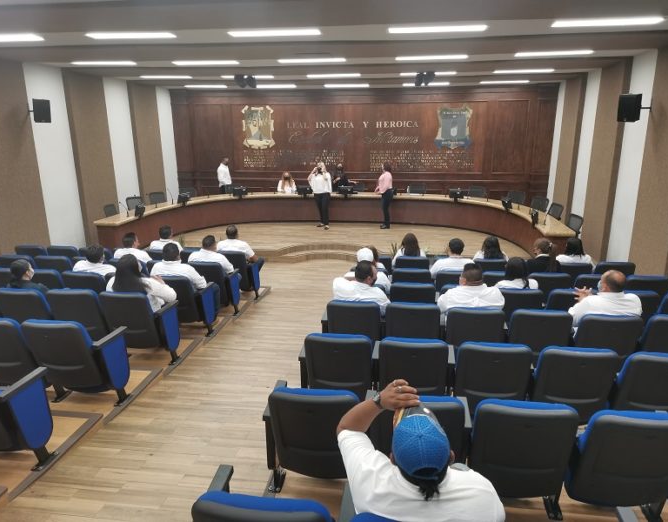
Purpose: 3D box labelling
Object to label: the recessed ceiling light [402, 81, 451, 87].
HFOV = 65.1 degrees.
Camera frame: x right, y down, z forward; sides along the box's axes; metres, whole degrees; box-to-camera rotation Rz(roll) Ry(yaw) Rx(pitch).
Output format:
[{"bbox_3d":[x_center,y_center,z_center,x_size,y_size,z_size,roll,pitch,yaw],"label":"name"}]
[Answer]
[{"bbox_3d":[2.420,-4.648,13.661,1.200,0.070,0.200,2,16,8],"label":"recessed ceiling light"}]

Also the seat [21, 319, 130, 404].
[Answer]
[{"bbox_3d":[-2.212,0.840,4.513,0.632,0.918,0.643,2,15,9],"label":"seat"}]

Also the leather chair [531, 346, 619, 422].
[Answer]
[{"bbox_3d":[1.860,1.018,4.265,0.599,0.920,0.599,2,16,8],"label":"leather chair"}]

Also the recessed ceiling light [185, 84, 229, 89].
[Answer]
[{"bbox_3d":[-3.547,-4.856,14.552,1.200,0.070,0.200,2,16,8],"label":"recessed ceiling light"}]

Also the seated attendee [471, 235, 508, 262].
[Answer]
[{"bbox_3d":[2.369,0.105,8.015,0.530,1.204,0.780,2,16,8],"label":"seated attendee"}]

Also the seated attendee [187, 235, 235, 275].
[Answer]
[{"bbox_3d":[-1.696,0.129,7.612,0.632,1.214,0.780,3,16,13],"label":"seated attendee"}]

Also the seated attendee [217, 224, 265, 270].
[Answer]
[{"bbox_3d":[-1.626,0.000,8.958,0.550,1.264,0.820,2,16,10],"label":"seated attendee"}]

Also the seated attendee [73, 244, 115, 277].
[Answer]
[{"bbox_3d":[-3.040,0.304,6.947,0.520,1.199,0.780,2,16,8],"label":"seated attendee"}]

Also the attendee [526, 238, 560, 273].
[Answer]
[{"bbox_3d":[2.792,0.315,7.279,0.520,1.275,0.780,-4,16,-12],"label":"attendee"}]

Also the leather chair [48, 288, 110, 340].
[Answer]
[{"bbox_3d":[-2.570,0.634,5.675,0.580,0.870,0.620,2,16,8],"label":"leather chair"}]

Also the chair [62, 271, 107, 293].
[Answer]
[{"bbox_3d":[-3.088,0.494,6.889,0.599,0.920,0.599,2,16,8],"label":"chair"}]

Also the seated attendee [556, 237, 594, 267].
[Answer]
[{"bbox_3d":[3.538,0.141,7.839,0.530,1.214,0.780,2,16,8],"label":"seated attendee"}]

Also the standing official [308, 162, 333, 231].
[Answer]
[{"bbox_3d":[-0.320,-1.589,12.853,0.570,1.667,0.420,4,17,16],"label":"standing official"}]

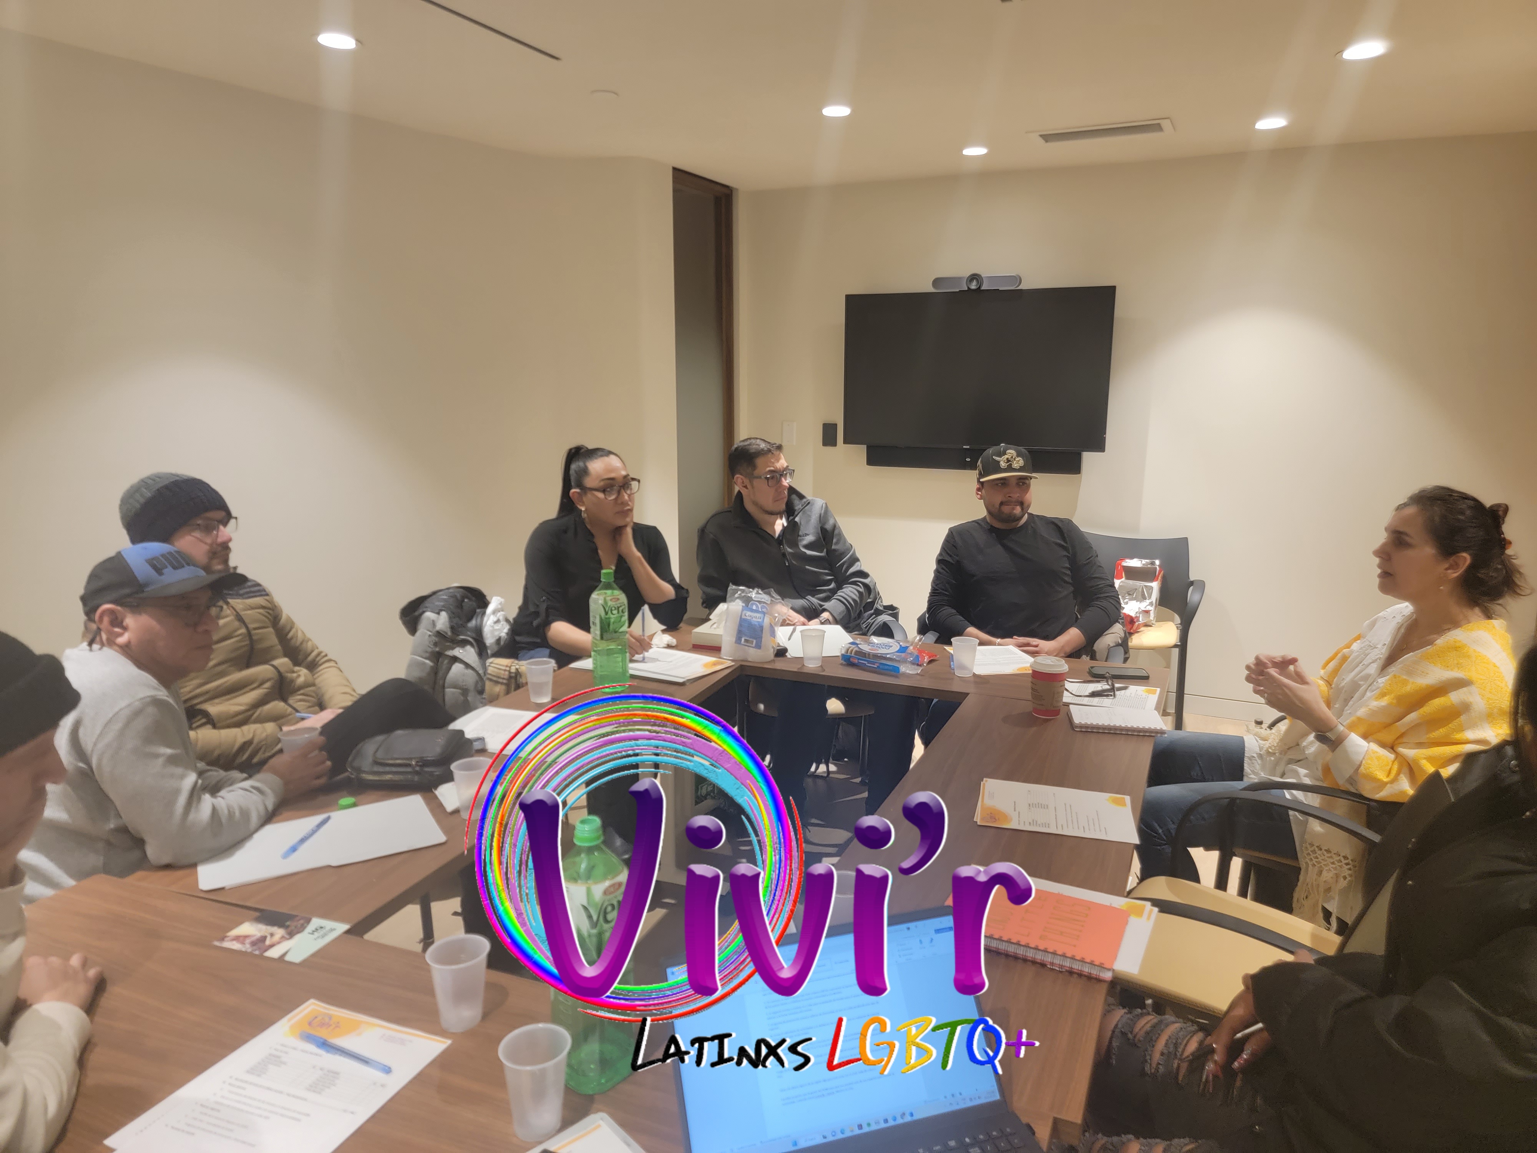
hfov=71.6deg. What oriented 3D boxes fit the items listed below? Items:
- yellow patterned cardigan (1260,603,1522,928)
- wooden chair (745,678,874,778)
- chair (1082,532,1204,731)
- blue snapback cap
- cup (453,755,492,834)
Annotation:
[{"bbox_3d":[1.280,0.383,2.200,0.430,0.570,0.490,3,11,16],"label":"yellow patterned cardigan"},{"bbox_3d":[0.137,0.420,3.727,0.600,0.840,0.570,-1,11,-4],"label":"wooden chair"},{"bbox_3d":[1.534,0.261,4.598,0.600,0.840,0.570,5,11,22],"label":"chair"},{"bbox_3d":[-1.039,0.007,1.823,0.260,0.127,0.170,-9,12,-6],"label":"blue snapback cap"},{"bbox_3d":[-0.541,0.391,1.942,0.074,0.096,0.074,0,11,0],"label":"cup"}]

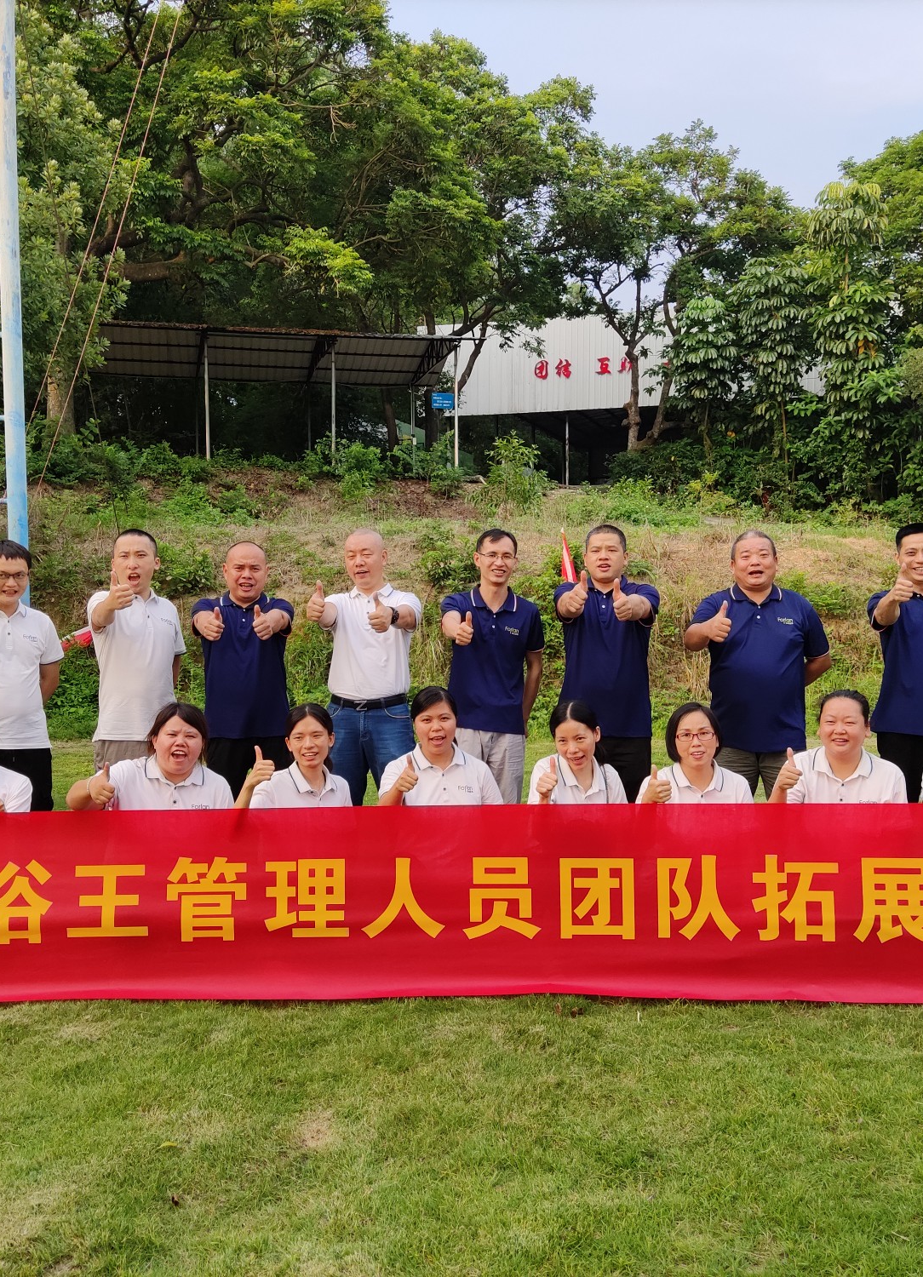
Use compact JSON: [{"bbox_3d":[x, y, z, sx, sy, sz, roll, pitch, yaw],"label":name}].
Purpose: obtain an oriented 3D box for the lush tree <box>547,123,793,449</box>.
[{"bbox_3d":[4.994,-8.377,29.500,5.800,7.900,5.200,0,3,0],"label":"lush tree"}]

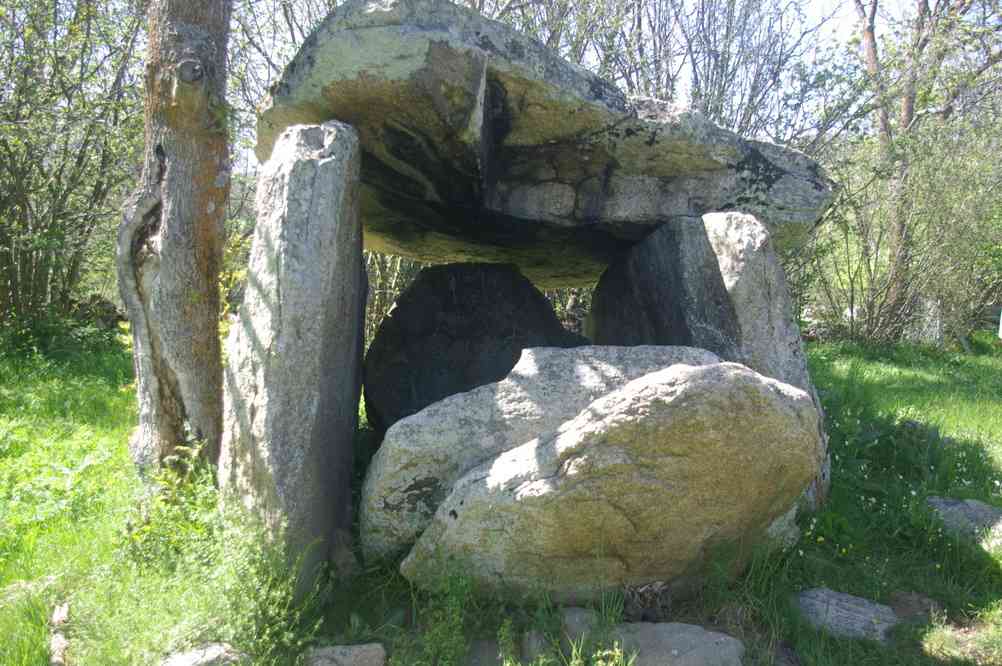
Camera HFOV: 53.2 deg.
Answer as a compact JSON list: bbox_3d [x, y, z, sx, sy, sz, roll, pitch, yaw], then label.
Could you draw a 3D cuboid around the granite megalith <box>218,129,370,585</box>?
[{"bbox_3d":[-1.010,0.100,4.880,0.580,2.130,0.700,0,4,0],"label":"granite megalith"}]

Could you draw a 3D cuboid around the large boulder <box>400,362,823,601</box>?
[{"bbox_3d":[0.510,0.660,4.720,1.900,1.030,0.680,0,4,0],"label":"large boulder"}]

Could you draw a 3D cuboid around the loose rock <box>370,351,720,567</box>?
[{"bbox_3d":[0.260,0.580,5.280,1.950,1.050,0.620,0,4,0],"label":"loose rock"}]

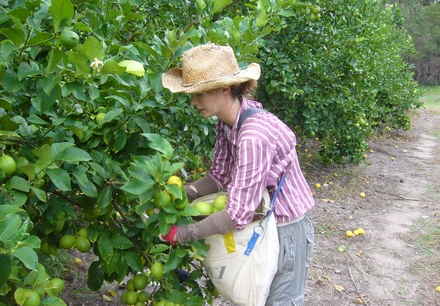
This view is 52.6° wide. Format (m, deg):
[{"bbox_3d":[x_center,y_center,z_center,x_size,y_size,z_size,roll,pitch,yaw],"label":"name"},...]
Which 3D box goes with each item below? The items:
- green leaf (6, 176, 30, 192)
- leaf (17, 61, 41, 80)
[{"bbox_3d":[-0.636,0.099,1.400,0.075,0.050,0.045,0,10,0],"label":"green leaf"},{"bbox_3d":[-0.624,-0.269,1.450,0.075,0.063,0.040,-4,11,-23],"label":"leaf"}]

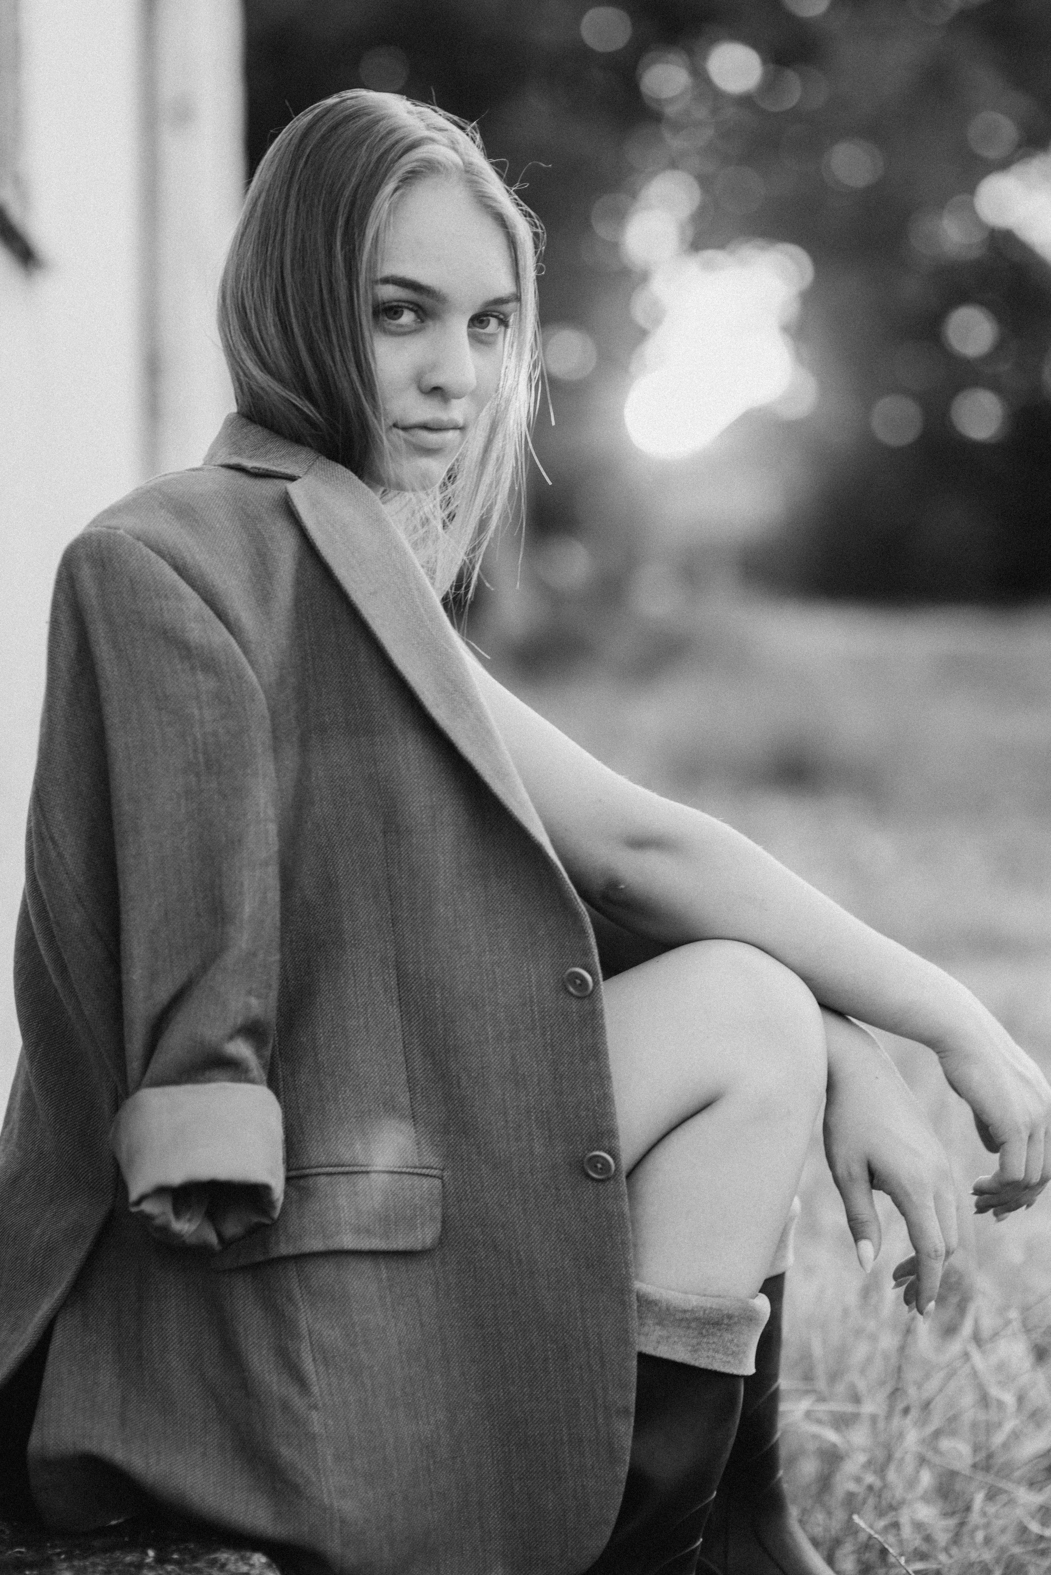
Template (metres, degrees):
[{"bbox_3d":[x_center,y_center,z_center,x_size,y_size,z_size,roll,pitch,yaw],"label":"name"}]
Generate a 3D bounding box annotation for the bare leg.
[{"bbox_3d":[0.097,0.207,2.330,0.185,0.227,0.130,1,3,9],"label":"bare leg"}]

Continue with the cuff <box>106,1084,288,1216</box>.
[{"bbox_3d":[-0.191,0.213,2.160,0.101,0.074,0.072,0,-18,0],"label":"cuff"}]

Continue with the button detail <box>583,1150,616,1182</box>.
[{"bbox_3d":[0.045,0.229,2.250,0.019,0.019,0.004,-1,-16,-12],"label":"button detail"}]

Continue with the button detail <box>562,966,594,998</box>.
[{"bbox_3d":[0.033,0.118,2.250,0.019,0.019,0.004,-1,-12,-18],"label":"button detail"}]

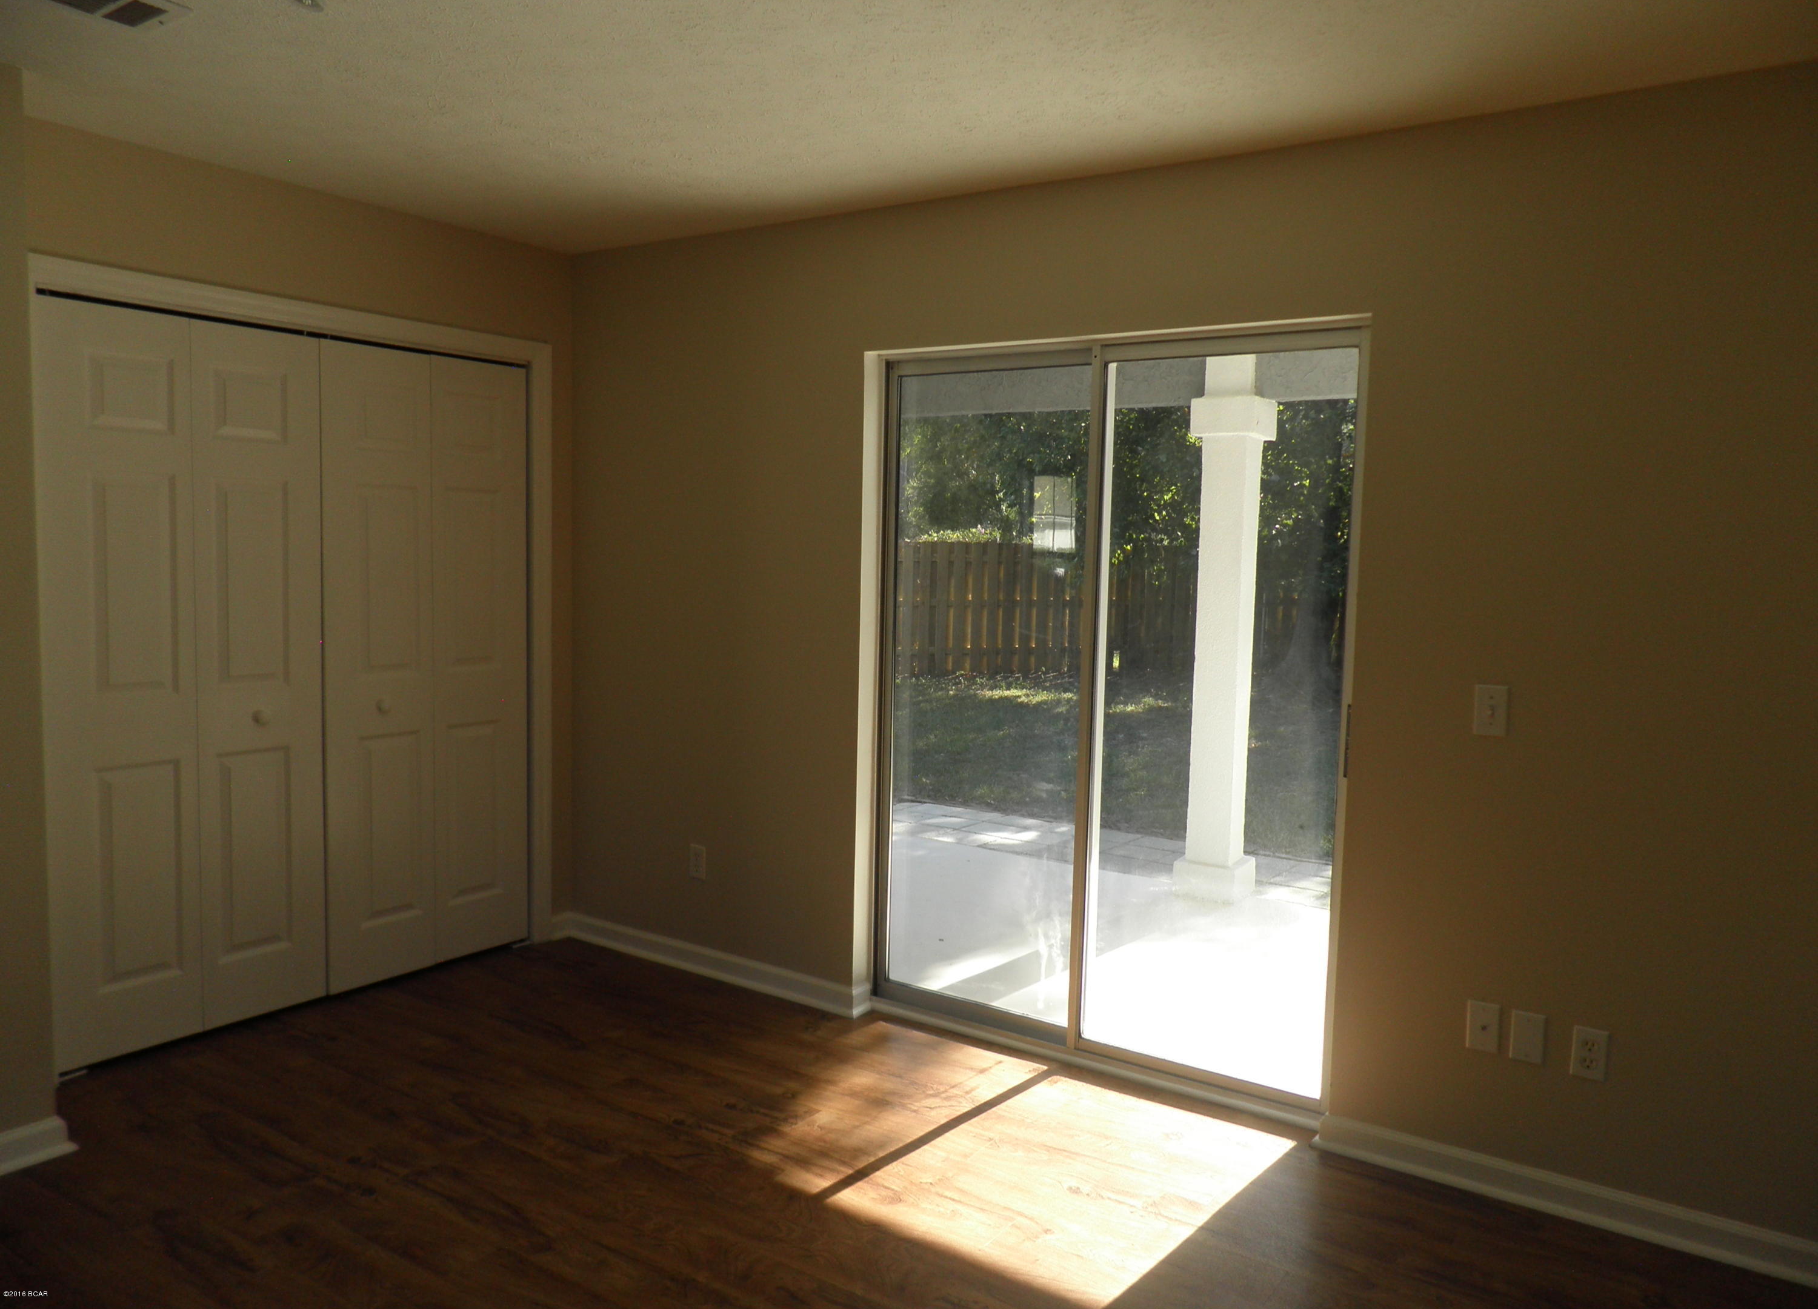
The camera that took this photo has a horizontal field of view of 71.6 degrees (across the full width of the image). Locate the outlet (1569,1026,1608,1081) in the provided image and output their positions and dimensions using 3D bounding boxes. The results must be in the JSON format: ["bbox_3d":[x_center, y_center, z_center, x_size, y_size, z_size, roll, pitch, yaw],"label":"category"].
[{"bbox_3d":[1.523,0.894,2.821,0.071,0.115,0.010,5,6,34],"label":"outlet"}]

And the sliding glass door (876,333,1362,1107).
[{"bbox_3d":[0.517,0.137,3.608,1.449,2.019,0.090,5,6,34],"label":"sliding glass door"}]

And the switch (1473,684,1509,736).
[{"bbox_3d":[1.335,0.130,2.893,0.071,0.115,0.014,5,6,34],"label":"switch"}]

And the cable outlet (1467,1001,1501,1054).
[{"bbox_3d":[1.340,0.871,2.942,0.071,0.115,0.010,5,6,34],"label":"cable outlet"}]

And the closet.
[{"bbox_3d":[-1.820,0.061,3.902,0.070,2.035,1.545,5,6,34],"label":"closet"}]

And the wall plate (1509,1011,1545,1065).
[{"bbox_3d":[1.419,0.880,2.891,0.071,0.115,0.008,5,6,34],"label":"wall plate"}]

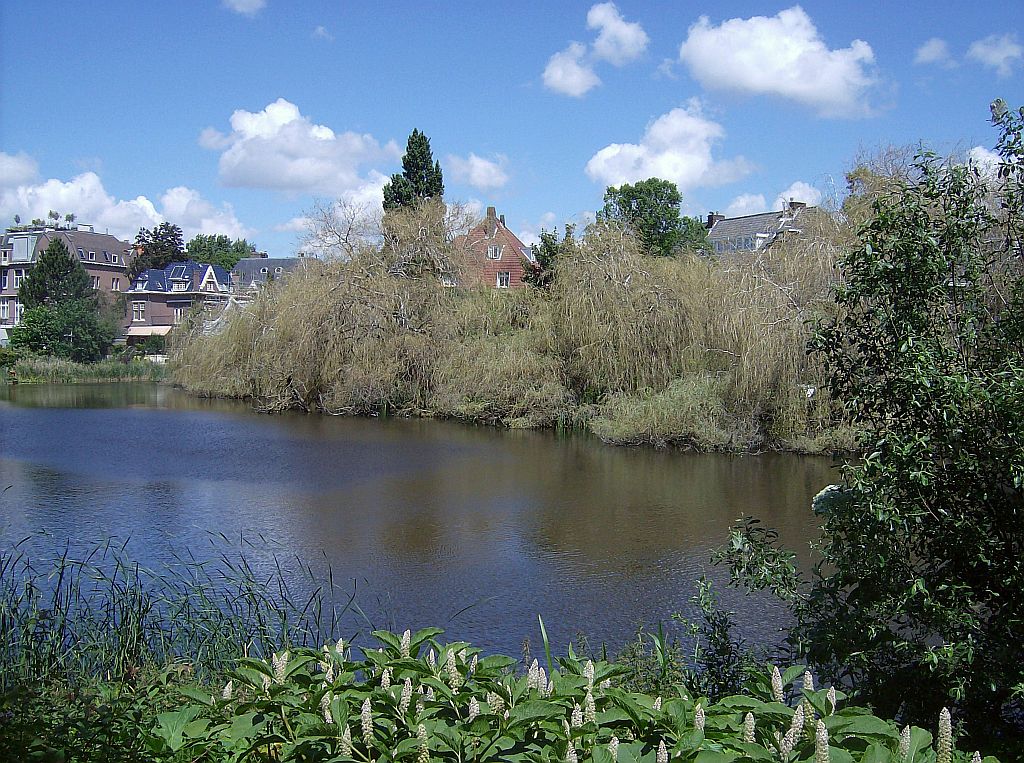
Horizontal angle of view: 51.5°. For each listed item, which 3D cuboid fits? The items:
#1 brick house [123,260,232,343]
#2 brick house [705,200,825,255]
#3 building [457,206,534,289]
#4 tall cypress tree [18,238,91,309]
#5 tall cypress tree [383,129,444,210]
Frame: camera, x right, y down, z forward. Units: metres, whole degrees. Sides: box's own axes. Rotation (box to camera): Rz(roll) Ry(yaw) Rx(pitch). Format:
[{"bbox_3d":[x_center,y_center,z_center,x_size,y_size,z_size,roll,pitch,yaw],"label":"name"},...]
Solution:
[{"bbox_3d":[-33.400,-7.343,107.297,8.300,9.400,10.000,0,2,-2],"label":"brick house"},{"bbox_3d":[21.600,-8.744,91.731,9.000,12.800,11.500,-1,3,-34],"label":"brick house"},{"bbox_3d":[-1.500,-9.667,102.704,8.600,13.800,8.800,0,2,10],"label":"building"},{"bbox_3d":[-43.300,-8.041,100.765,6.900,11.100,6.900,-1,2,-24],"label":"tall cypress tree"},{"bbox_3d":[-7.300,-10.279,79.663,5.100,16.800,5.100,0,2,0],"label":"tall cypress tree"}]

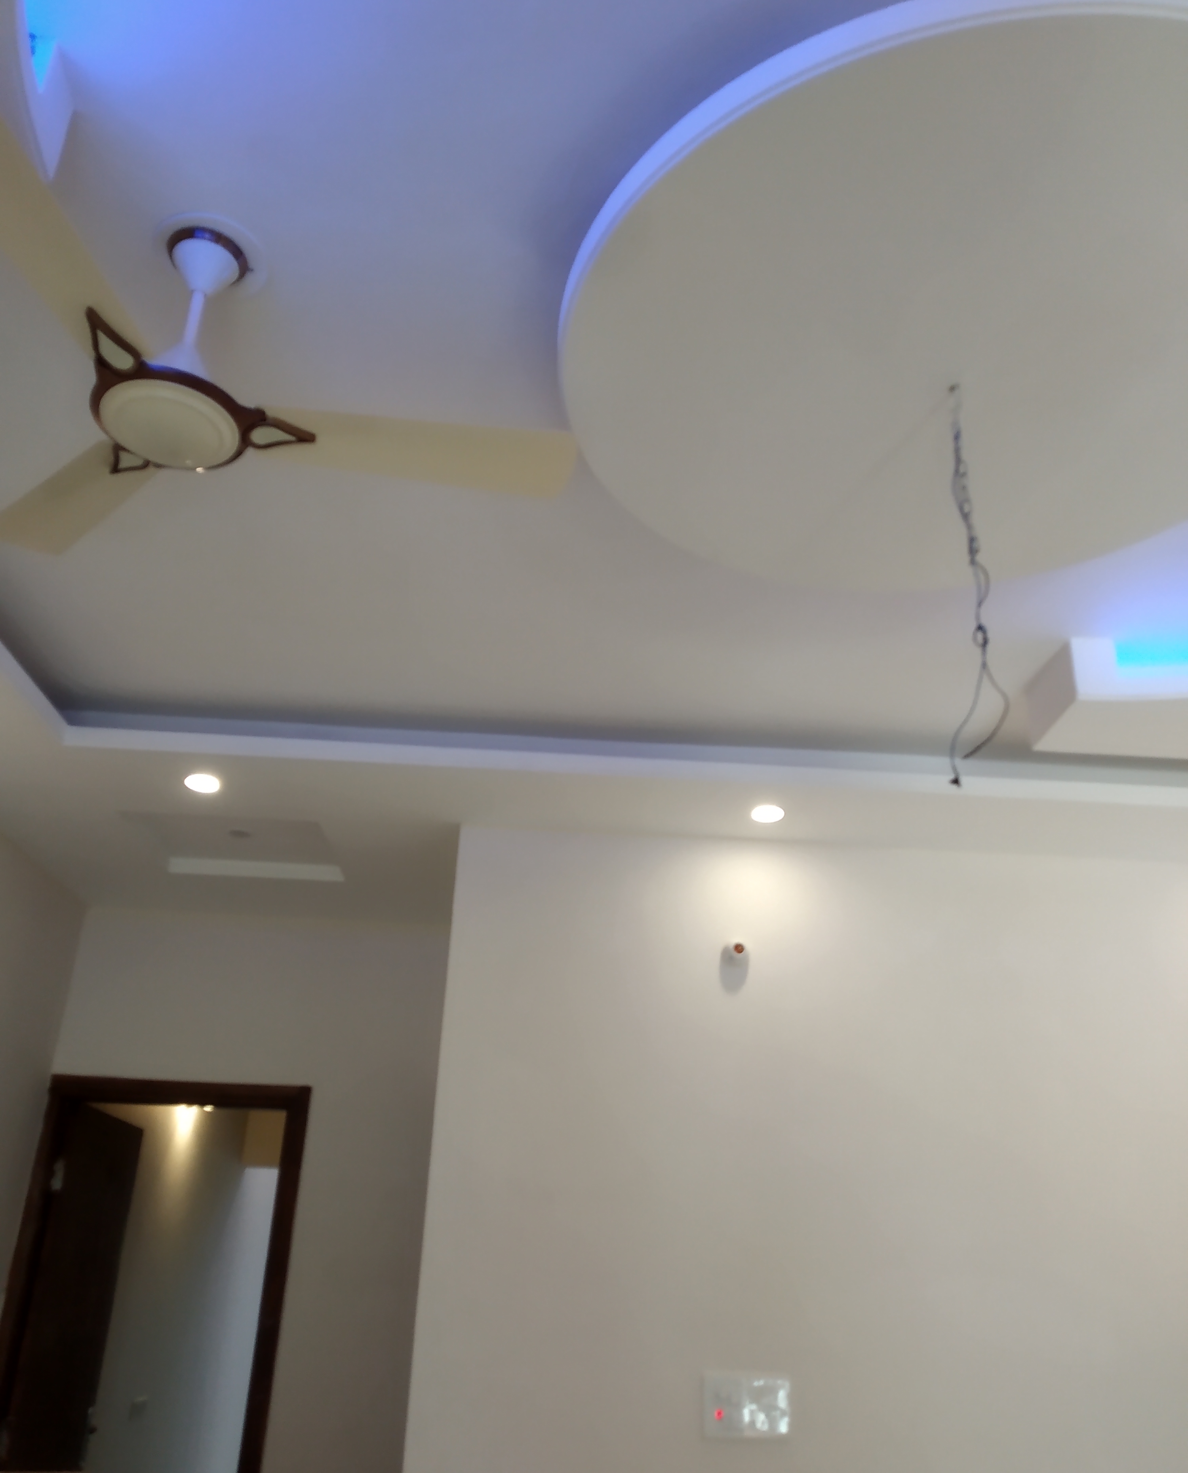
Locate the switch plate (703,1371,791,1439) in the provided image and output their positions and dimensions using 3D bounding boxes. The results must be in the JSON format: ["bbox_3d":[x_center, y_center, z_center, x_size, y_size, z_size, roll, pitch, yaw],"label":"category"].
[{"bbox_3d":[0.406,1.759,3.127,0.222,0.147,0.020,3,-25,-2],"label":"switch plate"}]

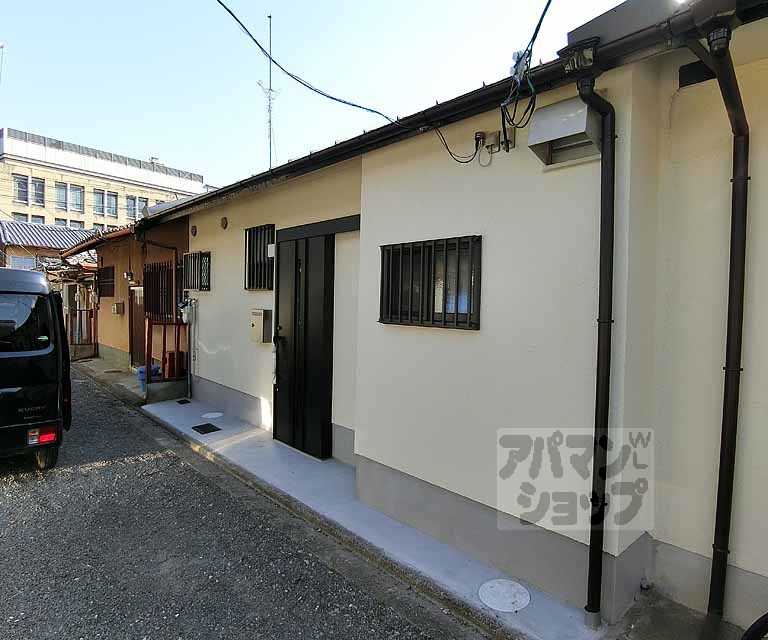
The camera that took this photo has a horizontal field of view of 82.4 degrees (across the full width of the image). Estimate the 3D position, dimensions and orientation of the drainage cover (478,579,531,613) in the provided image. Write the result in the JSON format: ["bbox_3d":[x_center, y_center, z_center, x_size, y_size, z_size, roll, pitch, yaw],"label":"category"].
[{"bbox_3d":[0.629,1.435,2.291,0.265,0.020,0.265,1,2,0],"label":"drainage cover"}]

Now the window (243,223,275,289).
[{"bbox_3d":[-1.460,-0.714,5.138,0.110,0.740,0.500,-1,3,-45],"label":"window"}]

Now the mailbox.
[{"bbox_3d":[-1.435,0.063,5.128,0.120,0.375,0.300,-1,3,-45],"label":"mailbox"}]

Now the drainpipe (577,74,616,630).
[{"bbox_3d":[0.878,0.232,1.876,0.068,2.398,0.373,3,4,44],"label":"drainpipe"}]

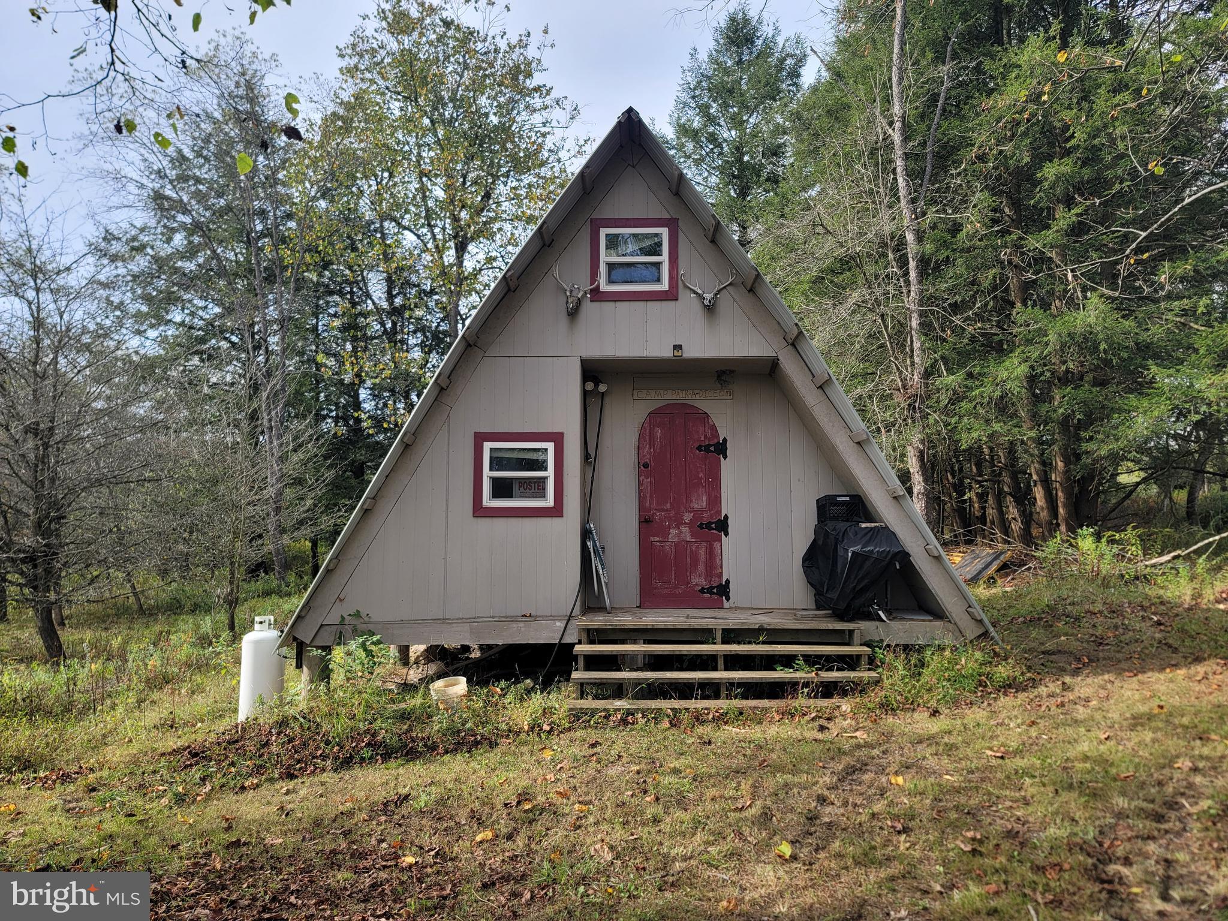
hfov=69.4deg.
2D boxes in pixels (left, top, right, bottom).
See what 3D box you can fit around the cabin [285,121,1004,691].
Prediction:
[{"bbox_3d":[0.202,-0.254,10.565,5.980,5.100,6.500,0,-5,1],"label":"cabin"}]

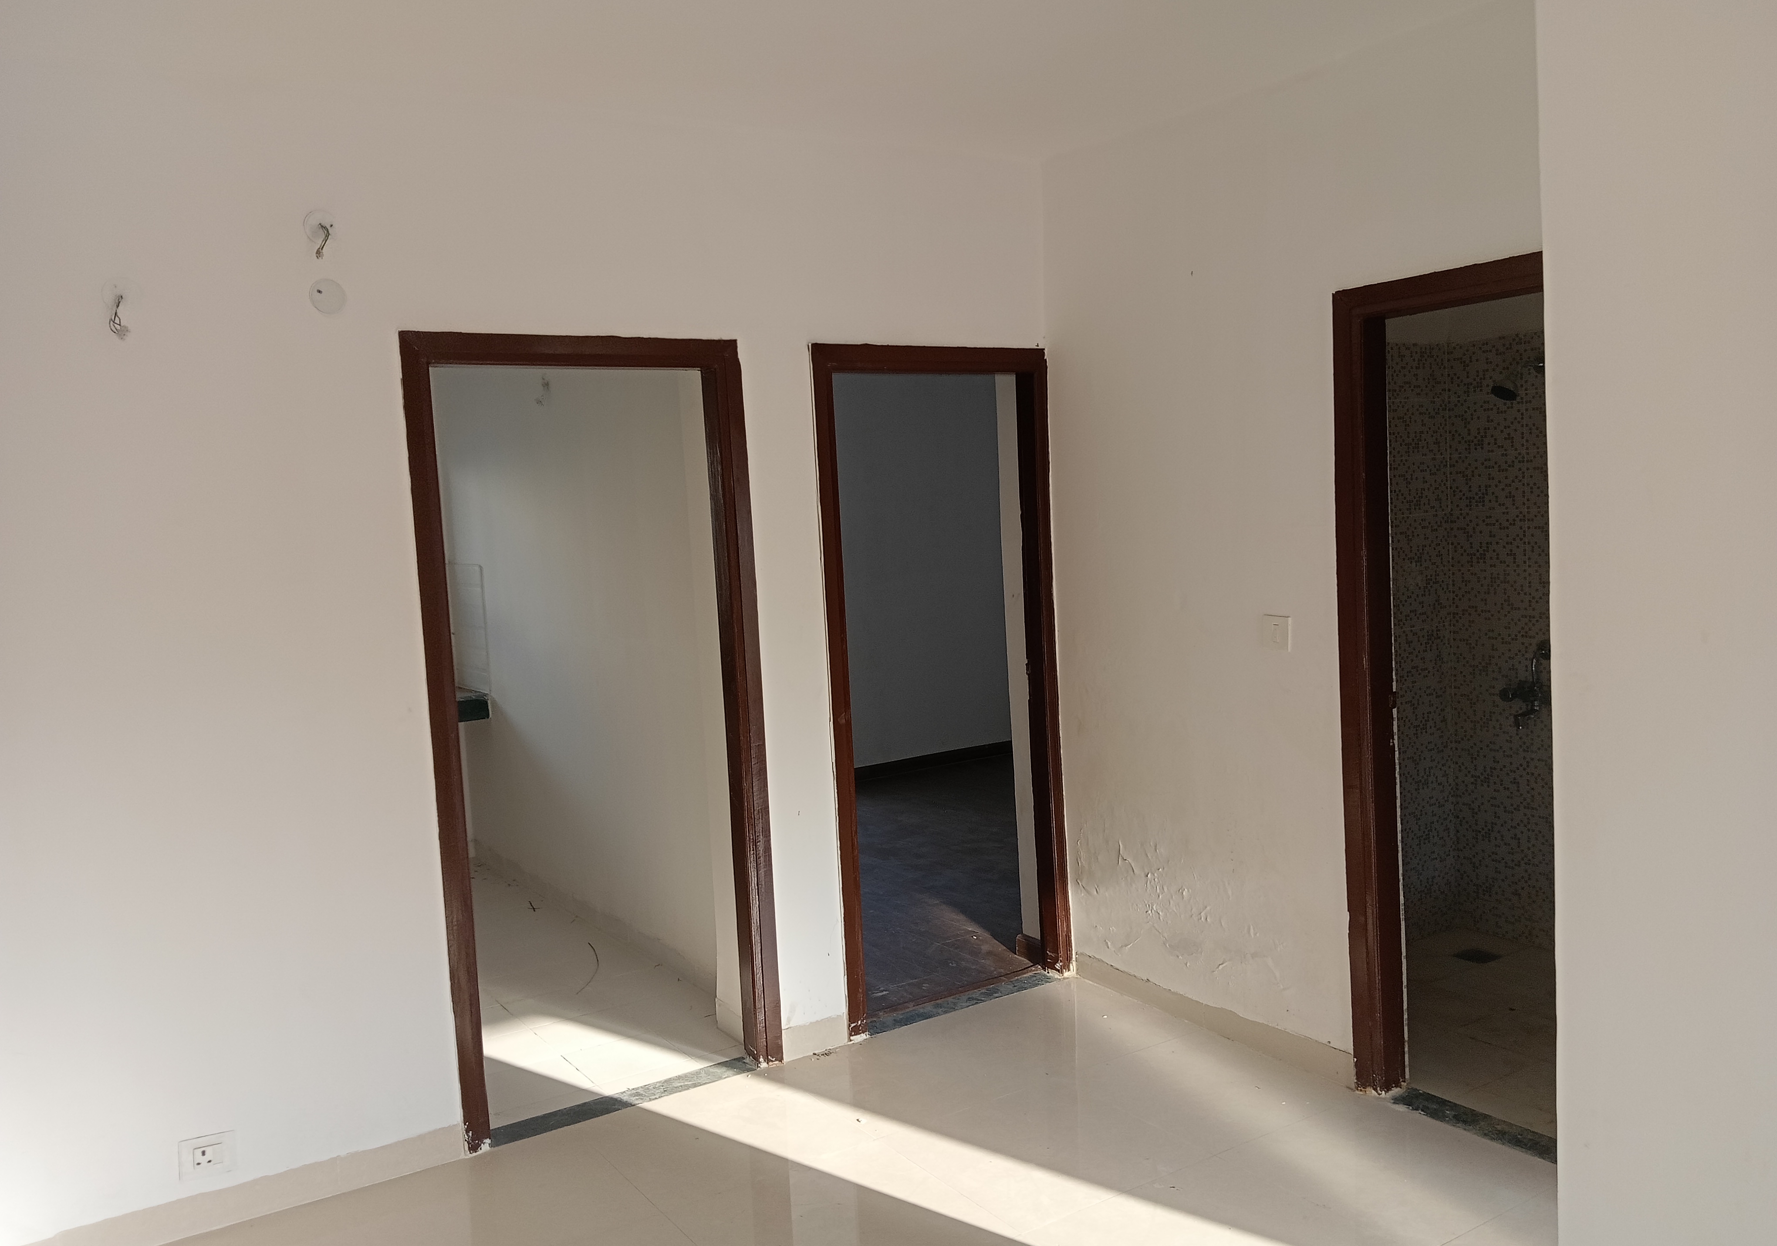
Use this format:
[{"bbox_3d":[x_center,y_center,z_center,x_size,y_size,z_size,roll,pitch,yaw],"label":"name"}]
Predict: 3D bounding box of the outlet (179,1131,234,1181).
[{"bbox_3d":[-1.590,1.247,3.361,0.117,0.094,0.012,-6,6,-34],"label":"outlet"}]

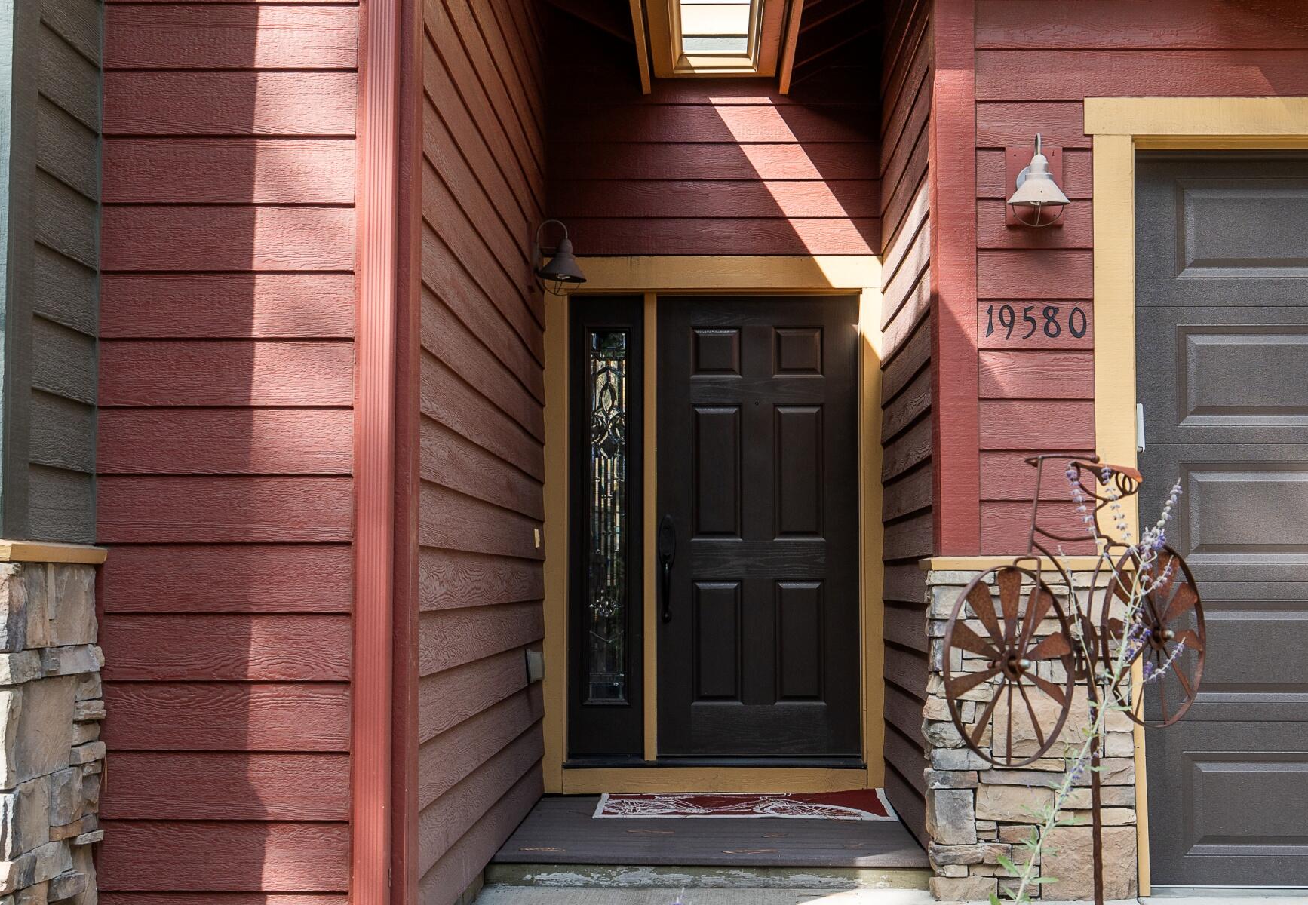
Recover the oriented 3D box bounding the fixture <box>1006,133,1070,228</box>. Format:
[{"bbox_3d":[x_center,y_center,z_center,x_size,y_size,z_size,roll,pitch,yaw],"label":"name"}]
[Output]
[{"bbox_3d":[1.224,-0.867,4.080,0.200,0.309,0.220,0,-6,3],"label":"fixture"}]

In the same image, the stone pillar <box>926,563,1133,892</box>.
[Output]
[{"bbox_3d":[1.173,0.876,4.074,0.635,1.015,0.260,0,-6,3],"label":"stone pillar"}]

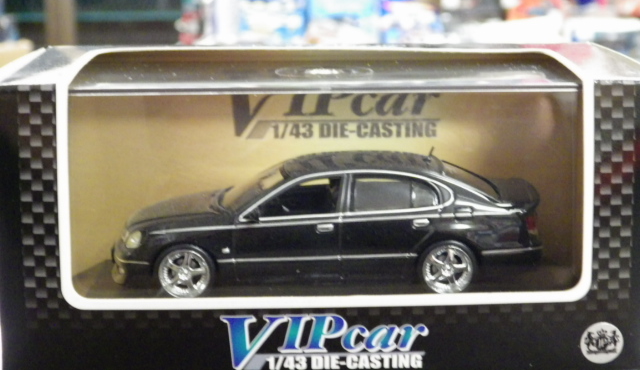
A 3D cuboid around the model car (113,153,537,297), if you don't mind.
[{"bbox_3d":[0.002,0.009,0.342,0.112,0.034,0.042,-1,11,-2],"label":"model car"}]

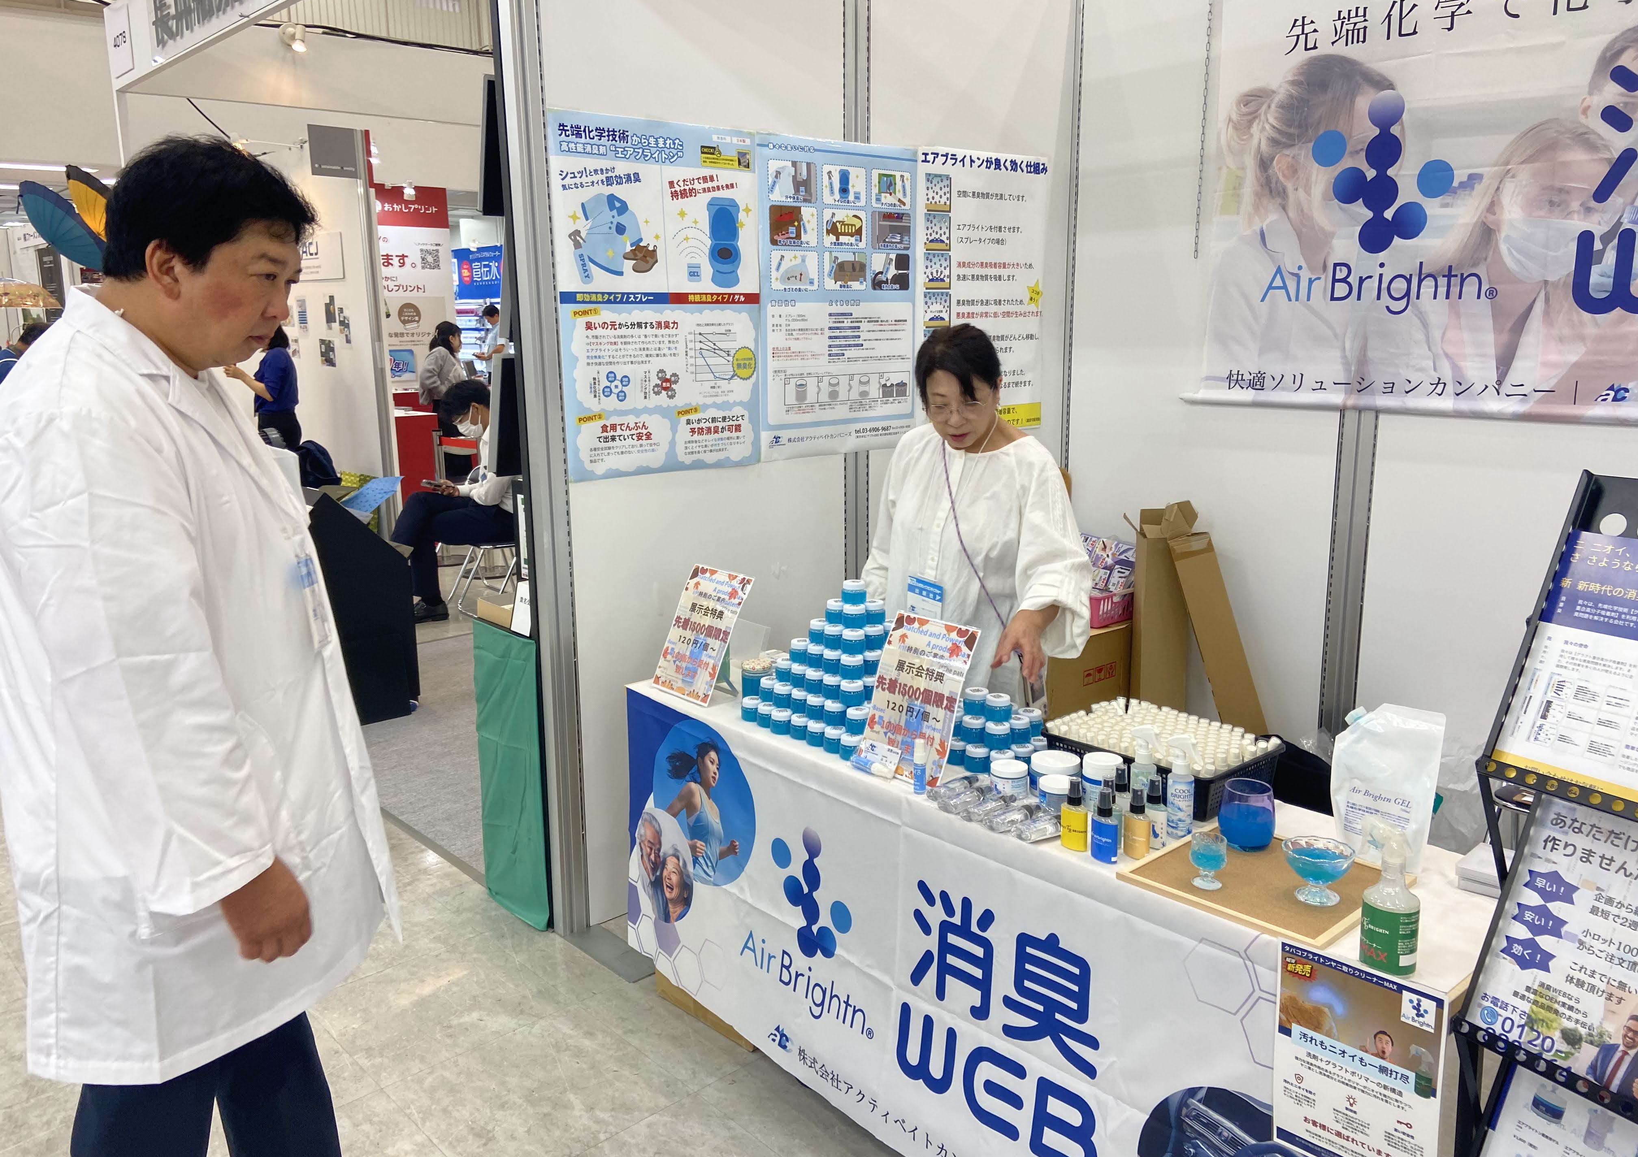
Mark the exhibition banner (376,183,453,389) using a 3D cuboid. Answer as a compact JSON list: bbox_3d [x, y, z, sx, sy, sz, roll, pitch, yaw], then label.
[{"bbox_3d":[-3.632,-2.523,10.852,0.870,1.800,0.030,-11,16,-41],"label":"exhibition banner"}]

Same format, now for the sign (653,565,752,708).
[{"bbox_3d":[-0.254,0.125,2.738,0.212,0.298,0.020,13,-9,47],"label":"sign"}]

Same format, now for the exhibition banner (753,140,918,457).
[{"bbox_3d":[0.074,-0.772,3.434,0.600,0.848,0.012,-11,16,-41],"label":"exhibition banner"}]

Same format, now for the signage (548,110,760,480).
[{"bbox_3d":[-0.375,-0.683,3.035,0.596,0.843,0.012,-11,16,-41],"label":"signage"}]

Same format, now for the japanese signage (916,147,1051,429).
[{"bbox_3d":[0.520,-0.878,3.825,0.600,0.850,0.012,-11,16,-41],"label":"japanese signage"}]

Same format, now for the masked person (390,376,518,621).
[{"bbox_3d":[-1.880,-0.421,6.484,0.700,1.220,0.480,-11,16,-41],"label":"masked person"}]

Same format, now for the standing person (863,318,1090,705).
[{"bbox_3d":[0.339,0.196,2.793,0.500,1.510,0.430,6,14,29],"label":"standing person"}]

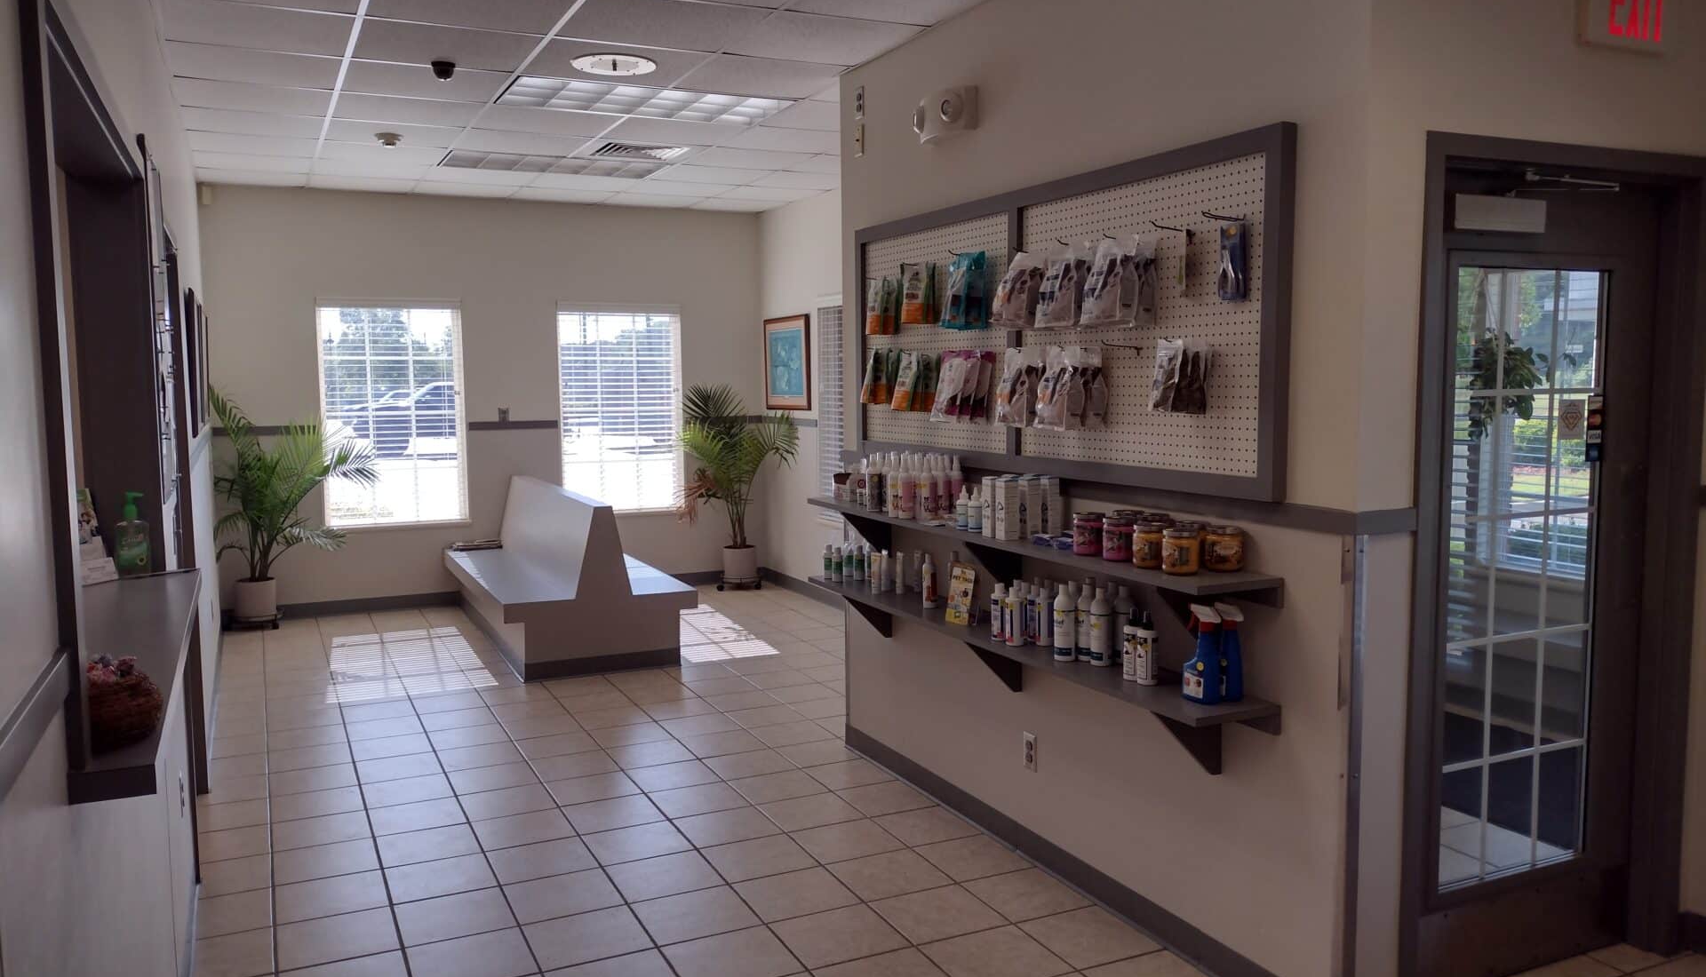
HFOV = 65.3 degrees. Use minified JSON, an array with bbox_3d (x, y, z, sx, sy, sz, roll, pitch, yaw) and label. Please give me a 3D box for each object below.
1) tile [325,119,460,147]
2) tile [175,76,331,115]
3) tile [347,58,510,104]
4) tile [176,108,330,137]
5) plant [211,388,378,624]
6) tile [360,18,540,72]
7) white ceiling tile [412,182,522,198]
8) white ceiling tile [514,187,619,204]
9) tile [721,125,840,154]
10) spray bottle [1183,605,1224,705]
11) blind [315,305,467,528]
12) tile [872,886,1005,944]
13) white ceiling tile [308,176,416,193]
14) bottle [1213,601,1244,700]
[{"bbox_3d":[-2.202,-1.705,6.376,0.602,0.018,0.602,-3,6,-24],"label":"tile"},{"bbox_3d":[-2.500,-1.647,5.579,0.595,0.018,0.603,-3,6,-24],"label":"tile"},{"bbox_3d":[-1.696,-1.617,5.275,0.600,0.020,0.600,-3,5,-25],"label":"tile"},{"bbox_3d":[-2.751,-1.679,6.131,0.581,0.020,0.600,-3,5,-25],"label":"tile"},{"bbox_3d":[-3.283,0.134,7.881,0.900,1.450,0.850,-3,5,-25],"label":"plant"},{"bbox_3d":[-1.443,-1.575,4.717,0.602,0.018,0.602,-3,6,-24],"label":"tile"},{"bbox_3d":[-2.397,-1.860,8.254,0.600,0.020,0.520,-3,5,-25],"label":"white ceiling tile"},{"bbox_3d":[-1.877,-1.902,8.601,0.605,0.018,0.584,-3,5,-24],"label":"white ceiling tile"},{"bbox_3d":[-0.298,-1.744,6.614,0.605,0.018,0.605,-3,5,-24],"label":"tile"},{"bbox_3d":[0.827,0.390,3.157,0.062,0.222,0.108,-3,5,-25],"label":"spray bottle"},{"bbox_3d":[-2.919,-0.460,8.482,0.872,1.396,0.060,-3,6,-25],"label":"blind"},{"bbox_3d":[0.245,1.217,3.796,0.307,0.010,0.307,-3,6,-24],"label":"tile"},{"bbox_3d":[-2.939,-1.832,7.988,0.602,0.018,0.498,-3,6,-24],"label":"white ceiling tile"},{"bbox_3d":[0.877,0.386,3.144,0.060,0.224,0.100,-3,6,-24],"label":"bottle"}]

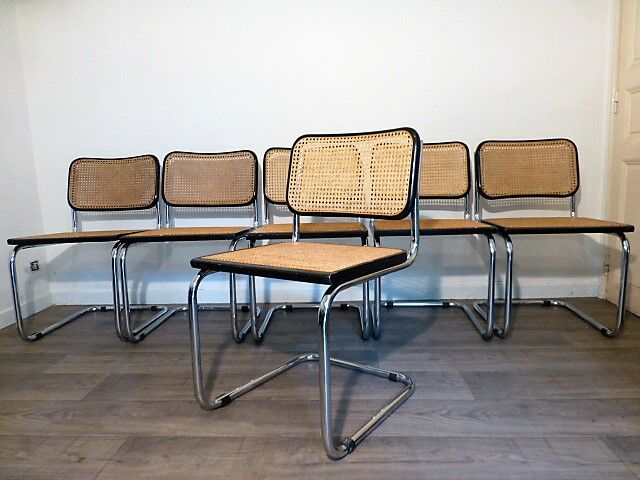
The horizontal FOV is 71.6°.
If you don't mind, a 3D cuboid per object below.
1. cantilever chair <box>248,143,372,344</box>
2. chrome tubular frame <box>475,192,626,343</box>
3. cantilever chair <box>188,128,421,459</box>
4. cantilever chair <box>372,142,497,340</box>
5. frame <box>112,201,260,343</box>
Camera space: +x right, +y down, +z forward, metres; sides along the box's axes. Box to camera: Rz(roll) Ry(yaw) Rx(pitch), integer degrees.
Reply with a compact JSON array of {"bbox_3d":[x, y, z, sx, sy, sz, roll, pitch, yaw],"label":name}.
[{"bbox_3d":[-0.036,-0.010,1.936,0.468,0.800,0.536,-1,8,3],"label":"cantilever chair"},{"bbox_3d":[0.952,0.032,1.907,0.460,0.670,0.526,-1,8,5],"label":"chrome tubular frame"},{"bbox_3d":[-0.020,0.083,1.261,0.468,0.800,0.536,4,10,36],"label":"cantilever chair"},{"bbox_3d":[0.460,-0.024,1.933,0.468,0.800,0.536,-1,8,6],"label":"cantilever chair"},{"bbox_3d":[-0.536,0.065,1.975,0.460,0.670,0.526,-1,8,5],"label":"frame"}]

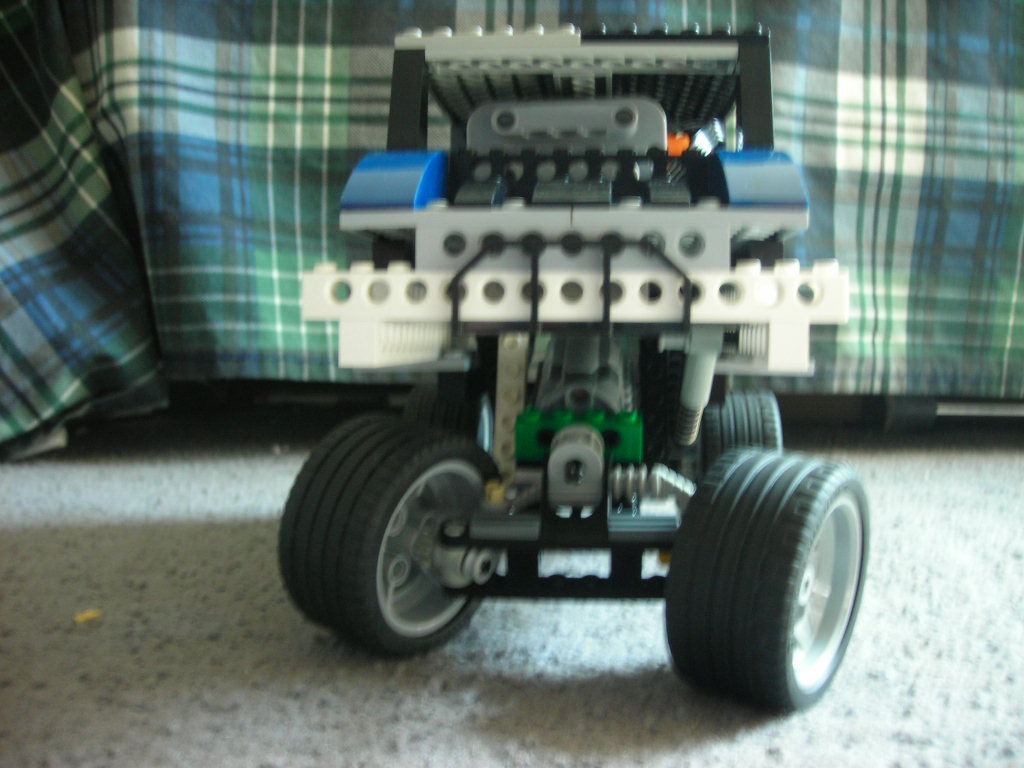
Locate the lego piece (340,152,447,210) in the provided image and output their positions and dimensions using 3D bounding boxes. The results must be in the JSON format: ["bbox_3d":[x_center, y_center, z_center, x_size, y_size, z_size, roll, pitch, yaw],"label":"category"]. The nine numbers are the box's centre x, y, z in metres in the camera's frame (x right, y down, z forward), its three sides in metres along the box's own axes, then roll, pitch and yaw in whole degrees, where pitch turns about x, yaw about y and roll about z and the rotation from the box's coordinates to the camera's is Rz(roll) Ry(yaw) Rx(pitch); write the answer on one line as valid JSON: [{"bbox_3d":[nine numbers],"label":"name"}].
[{"bbox_3d":[-0.026,-0.045,0.250,0.016,0.015,0.032,1,4,5],"label":"lego piece"}]

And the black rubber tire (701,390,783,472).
[{"bbox_3d":[0.092,0.031,0.455,0.028,0.056,0.056,1,4,5],"label":"black rubber tire"}]

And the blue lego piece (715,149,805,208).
[{"bbox_3d":[0.054,-0.043,0.242,0.016,0.015,0.032,1,4,5],"label":"blue lego piece"}]

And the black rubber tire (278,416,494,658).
[{"bbox_3d":[-0.028,0.036,0.270,0.028,0.056,0.056,12,10,35],"label":"black rubber tire"}]

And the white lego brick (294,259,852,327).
[{"bbox_3d":[0.013,-0.019,0.236,0.112,0.011,0.008,1,4,5],"label":"white lego brick"}]

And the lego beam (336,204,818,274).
[{"bbox_3d":[0.013,-0.030,0.238,0.096,0.014,0.013,1,4,5],"label":"lego beam"}]

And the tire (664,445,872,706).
[{"bbox_3d":[0.058,0.043,0.251,0.028,0.056,0.056,10,8,35],"label":"tire"}]

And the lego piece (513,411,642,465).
[{"bbox_3d":[0.017,0.013,0.283,0.032,0.011,0.008,1,10,5],"label":"lego piece"}]

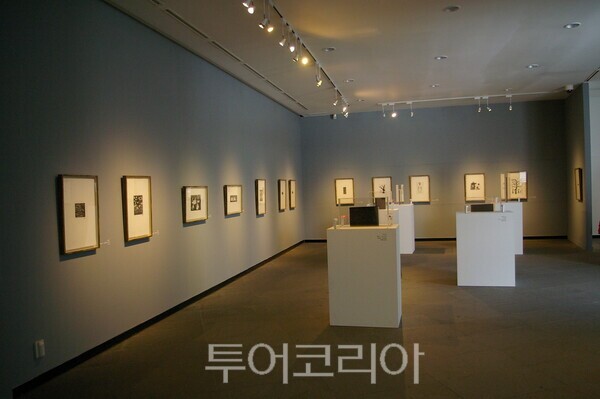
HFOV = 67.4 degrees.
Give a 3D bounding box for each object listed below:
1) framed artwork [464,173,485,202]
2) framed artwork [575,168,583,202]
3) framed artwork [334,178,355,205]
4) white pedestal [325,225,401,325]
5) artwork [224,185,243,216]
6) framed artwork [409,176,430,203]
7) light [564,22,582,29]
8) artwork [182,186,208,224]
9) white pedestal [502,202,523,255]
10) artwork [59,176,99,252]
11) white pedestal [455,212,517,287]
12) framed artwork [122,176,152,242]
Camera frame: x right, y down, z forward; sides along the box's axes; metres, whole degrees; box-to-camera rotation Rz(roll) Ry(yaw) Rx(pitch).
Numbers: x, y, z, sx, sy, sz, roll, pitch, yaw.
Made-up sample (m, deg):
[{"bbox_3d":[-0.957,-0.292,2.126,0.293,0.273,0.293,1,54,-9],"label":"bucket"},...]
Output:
[{"bbox_3d":[4.473,-0.297,11.491,0.491,0.713,0.050,-2,2,10],"label":"framed artwork"},{"bbox_3d":[6.058,-0.295,9.748,0.050,0.702,0.438,-1,2,22],"label":"framed artwork"},{"bbox_3d":[1.173,-0.203,11.714,0.473,0.688,0.035,-2,2,10],"label":"framed artwork"},{"bbox_3d":[0.739,0.837,5.054,0.732,1.030,0.536,-2,2,14],"label":"white pedestal"},{"bbox_3d":[-1.087,0.006,7.422,0.035,0.469,0.637,-2,2,15],"label":"artwork"},{"bbox_3d":[3.141,-0.272,11.733,0.504,0.701,0.050,-2,2,10],"label":"framed artwork"},{"bbox_3d":[3.386,-2.184,5.583,0.207,0.045,0.207,-2,2,15],"label":"light"},{"bbox_3d":[-1.427,0.061,6.178,0.050,0.471,0.642,-2,2,14],"label":"artwork"},{"bbox_3d":[4.215,0.569,9.149,0.510,1.020,0.502,-2,2,16],"label":"white pedestal"},{"bbox_3d":[-1.974,0.122,4.040,0.050,0.680,0.450,-2,2,14],"label":"artwork"},{"bbox_3d":[2.678,0.698,6.553,0.750,1.028,0.502,-2,2,18],"label":"white pedestal"},{"bbox_3d":[-1.751,0.092,4.875,0.035,0.679,0.454,-2,2,15],"label":"framed artwork"}]

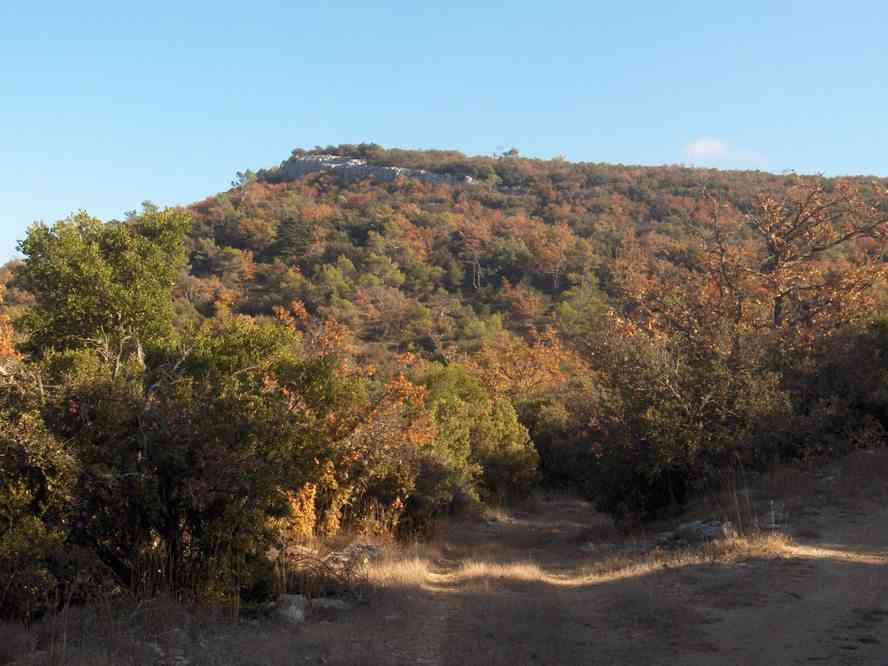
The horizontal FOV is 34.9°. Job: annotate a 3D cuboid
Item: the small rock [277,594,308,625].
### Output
[{"bbox_3d":[-1.374,2.508,12.800,0.290,0.250,0.250,0,-3,0],"label":"small rock"}]

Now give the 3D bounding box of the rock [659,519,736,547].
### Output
[{"bbox_3d":[3.270,2.586,18.200,1.000,0.300,0.650,0,-3,0],"label":"rock"}]

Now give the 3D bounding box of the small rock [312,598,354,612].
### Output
[{"bbox_3d":[-1.043,2.549,13.200,0.370,0.120,0.270,0,-3,0],"label":"small rock"}]

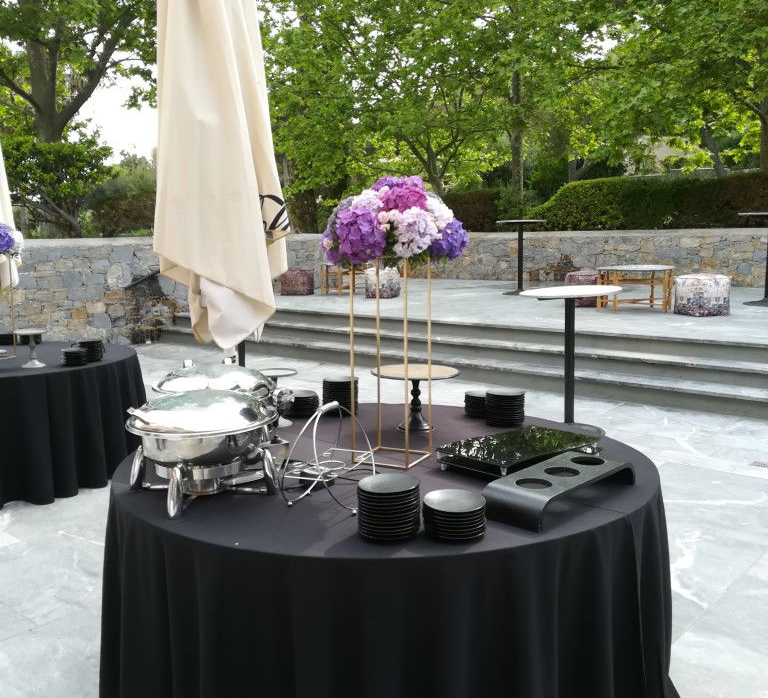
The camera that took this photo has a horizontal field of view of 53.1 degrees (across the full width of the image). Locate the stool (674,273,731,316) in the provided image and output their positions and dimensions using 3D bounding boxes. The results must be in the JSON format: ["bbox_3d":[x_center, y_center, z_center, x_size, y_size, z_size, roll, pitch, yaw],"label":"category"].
[{"bbox_3d":[3.460,-0.582,8.330,0.500,0.410,0.500,7,12,41],"label":"stool"}]

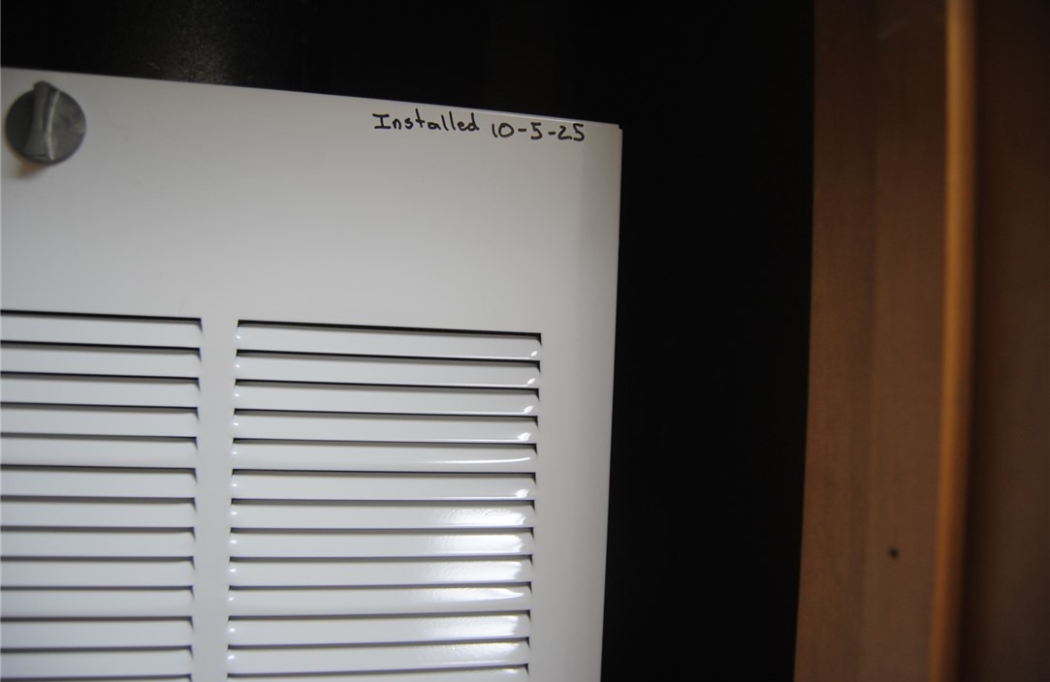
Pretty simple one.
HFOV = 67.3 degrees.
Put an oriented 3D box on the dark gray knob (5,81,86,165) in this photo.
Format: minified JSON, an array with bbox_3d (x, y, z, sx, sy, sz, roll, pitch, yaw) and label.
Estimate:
[{"bbox_3d":[-0.184,-0.083,0.302,0.031,0.031,0.015,2,-1,-12],"label":"dark gray knob"}]

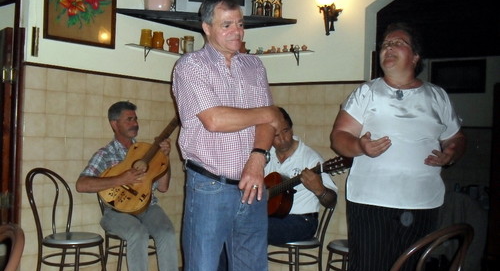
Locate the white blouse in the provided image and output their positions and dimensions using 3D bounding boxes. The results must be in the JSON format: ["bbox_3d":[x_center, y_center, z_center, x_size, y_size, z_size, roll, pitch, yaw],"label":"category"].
[{"bbox_3d":[0.681,0.028,2.300,0.510,0.565,0.310,2,0,17],"label":"white blouse"}]

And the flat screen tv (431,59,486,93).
[{"bbox_3d":[3.057,-0.867,7.400,0.780,0.490,0.100,2,-1,36],"label":"flat screen tv"}]

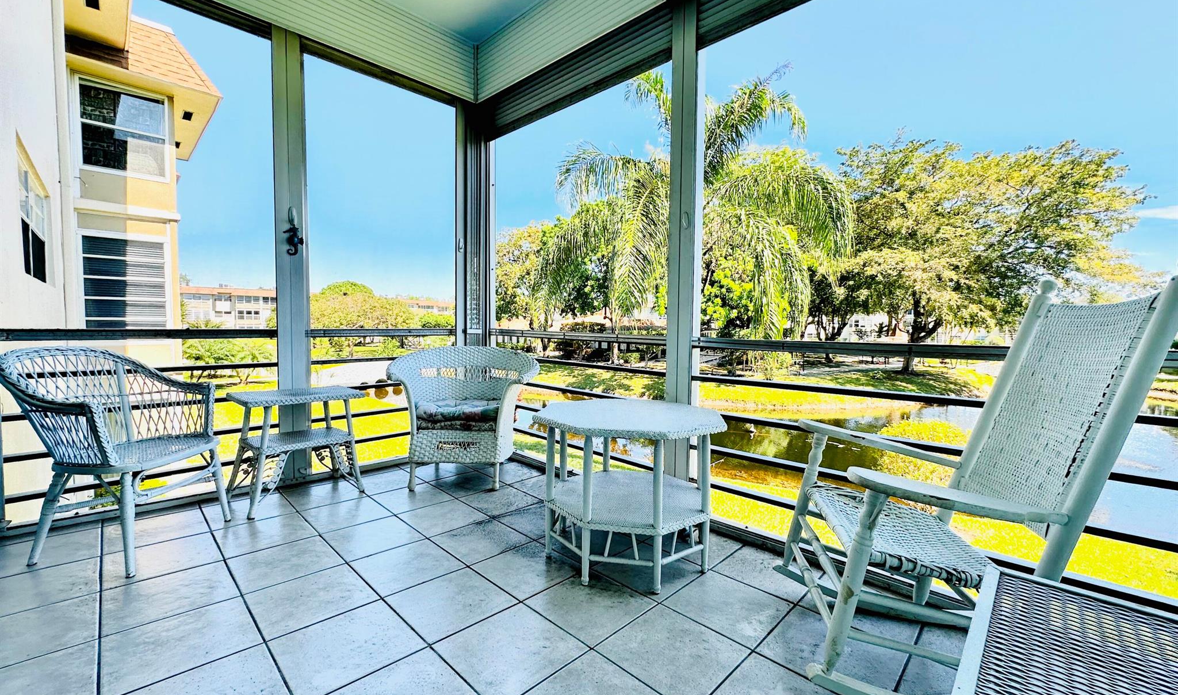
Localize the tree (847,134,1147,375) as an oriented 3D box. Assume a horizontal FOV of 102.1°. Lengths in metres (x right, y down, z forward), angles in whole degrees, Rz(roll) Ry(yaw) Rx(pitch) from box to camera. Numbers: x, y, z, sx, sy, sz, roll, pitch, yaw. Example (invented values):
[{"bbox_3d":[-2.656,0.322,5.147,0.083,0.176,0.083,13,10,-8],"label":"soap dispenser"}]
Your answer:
[{"bbox_3d":[26.901,-6.175,33.335,16.500,16.600,15.500,3,3,39],"label":"tree"}]

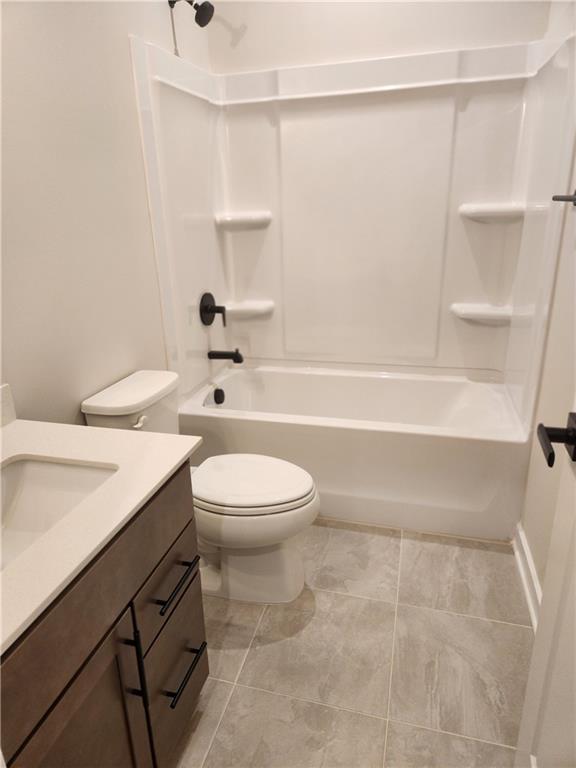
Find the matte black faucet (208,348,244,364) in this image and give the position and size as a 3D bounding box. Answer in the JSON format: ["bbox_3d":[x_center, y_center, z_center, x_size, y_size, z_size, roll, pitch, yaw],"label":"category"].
[{"bbox_3d":[-0.326,-0.151,2.679,0.193,0.080,0.050,4,21,14],"label":"matte black faucet"}]

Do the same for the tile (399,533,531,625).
[{"bbox_3d":[0.685,0.758,2.049,0.458,0.012,0.458,4,21,14],"label":"tile"}]

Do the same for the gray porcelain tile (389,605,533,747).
[{"bbox_3d":[0.570,0.913,1.629,0.462,0.012,0.461,4,21,14],"label":"gray porcelain tile"}]

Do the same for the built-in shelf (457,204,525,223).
[{"bbox_3d":[0.964,-0.806,2.417,0.299,0.092,0.135,4,21,14],"label":"built-in shelf"}]

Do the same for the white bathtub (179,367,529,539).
[{"bbox_3d":[0.320,0.284,2.647,1.518,0.488,0.764,4,21,14],"label":"white bathtub"}]

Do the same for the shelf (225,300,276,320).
[{"bbox_3d":[-0.213,-0.420,2.887,0.272,0.097,0.135,4,21,14],"label":"shelf"}]

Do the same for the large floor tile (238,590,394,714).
[{"bbox_3d":[0.119,0.883,1.743,0.464,0.012,0.461,4,21,14],"label":"large floor tile"}]

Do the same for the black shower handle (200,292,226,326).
[{"bbox_3d":[-0.369,-0.377,2.613,0.113,0.173,0.170,4,21,14],"label":"black shower handle"}]

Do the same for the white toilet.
[{"bbox_3d":[-0.256,0.398,1.937,0.777,0.785,0.410,4,21,14],"label":"white toilet"}]

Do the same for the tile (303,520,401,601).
[{"bbox_3d":[0.236,0.728,2.163,0.464,0.012,0.458,4,21,14],"label":"tile"}]

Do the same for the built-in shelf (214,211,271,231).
[{"bbox_3d":[-0.222,-0.869,2.724,0.277,0.094,0.135,4,21,14],"label":"built-in shelf"}]

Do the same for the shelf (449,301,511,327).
[{"bbox_3d":[0.977,-0.346,2.583,0.295,0.098,0.135,4,21,14],"label":"shelf"}]

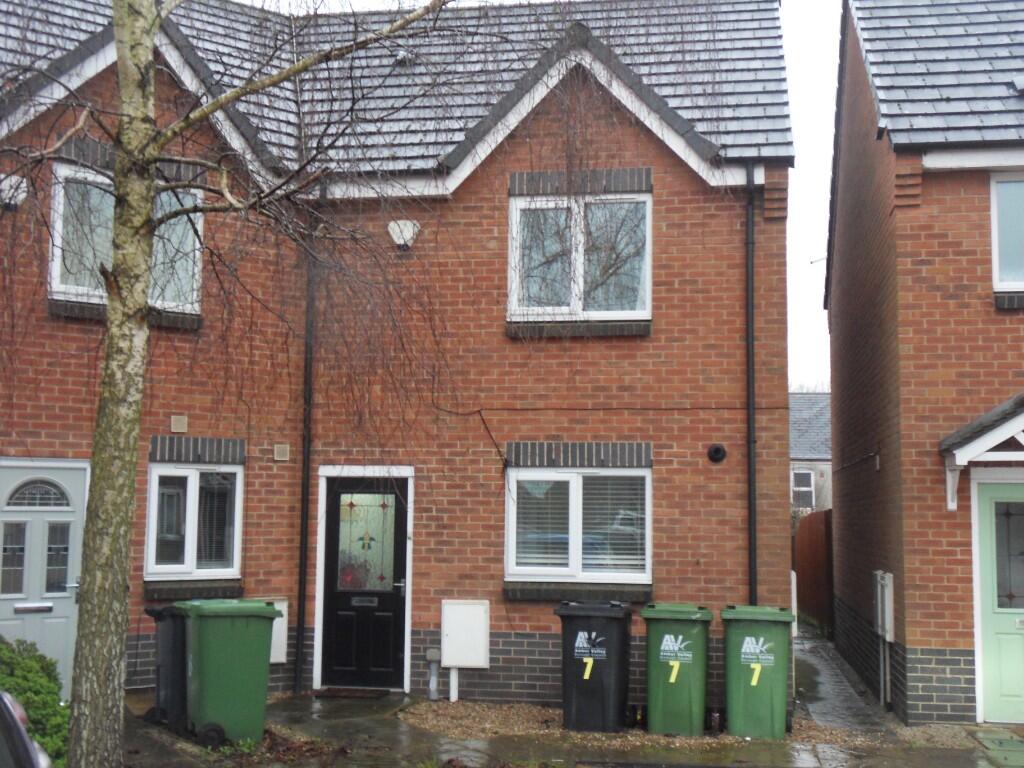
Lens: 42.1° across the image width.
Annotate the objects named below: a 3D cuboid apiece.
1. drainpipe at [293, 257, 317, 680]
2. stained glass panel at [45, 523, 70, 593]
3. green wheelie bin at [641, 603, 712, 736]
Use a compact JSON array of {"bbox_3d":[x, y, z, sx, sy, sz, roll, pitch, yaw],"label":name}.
[{"bbox_3d":[-1.964,0.667,12.594,0.072,4.406,0.072,0,-6,9],"label":"drainpipe"},{"bbox_3d":[-3.840,1.464,11.242,0.183,0.582,0.030,5,-7,-35],"label":"stained glass panel"},{"bbox_3d":[1.394,2.369,11.200,0.580,1.060,0.730,-1,-5,12],"label":"green wheelie bin"}]

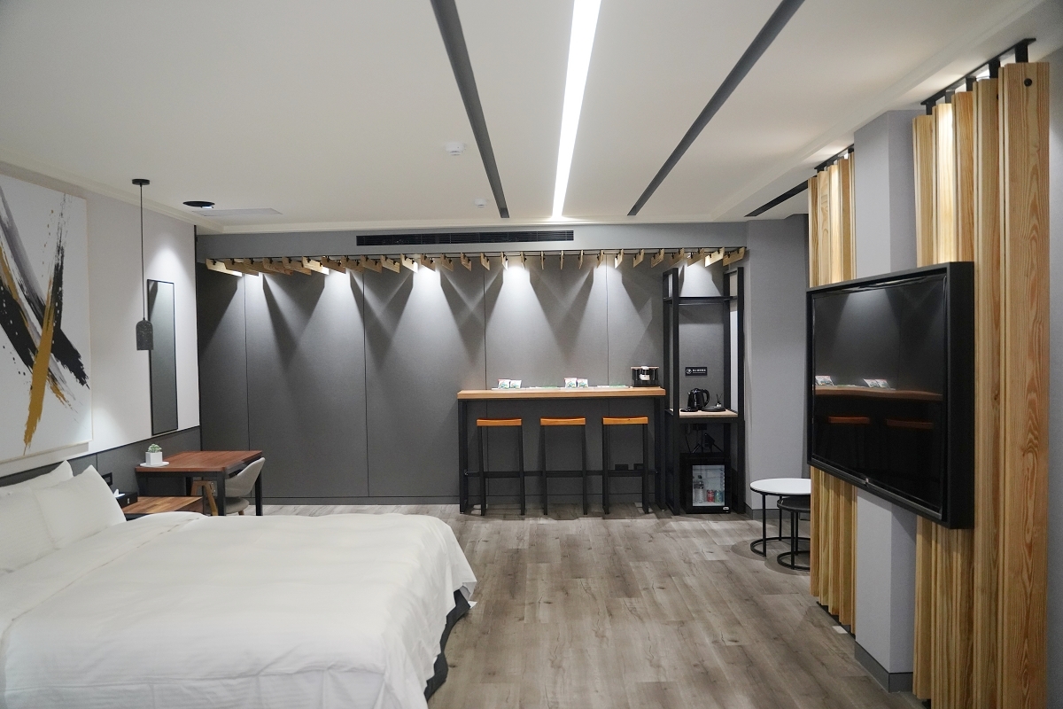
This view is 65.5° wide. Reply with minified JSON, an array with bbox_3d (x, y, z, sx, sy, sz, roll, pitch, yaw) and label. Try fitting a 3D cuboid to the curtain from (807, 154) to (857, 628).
[{"bbox_3d":[1.638,0.195,4.381,0.153,2.349,0.673,-1,1,1],"label":"curtain"}]

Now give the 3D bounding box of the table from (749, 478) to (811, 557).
[{"bbox_3d":[1.885,1.146,5.808,0.670,0.454,0.670,-1,1,1],"label":"table"}]

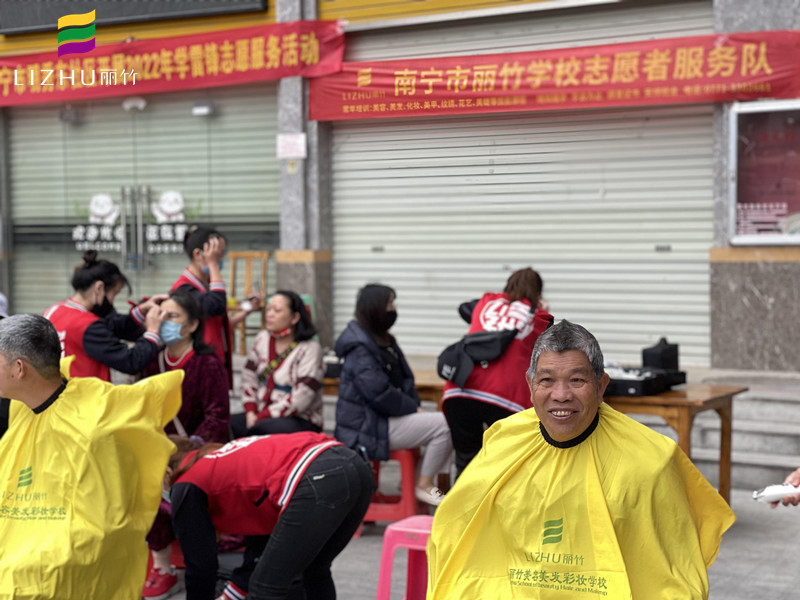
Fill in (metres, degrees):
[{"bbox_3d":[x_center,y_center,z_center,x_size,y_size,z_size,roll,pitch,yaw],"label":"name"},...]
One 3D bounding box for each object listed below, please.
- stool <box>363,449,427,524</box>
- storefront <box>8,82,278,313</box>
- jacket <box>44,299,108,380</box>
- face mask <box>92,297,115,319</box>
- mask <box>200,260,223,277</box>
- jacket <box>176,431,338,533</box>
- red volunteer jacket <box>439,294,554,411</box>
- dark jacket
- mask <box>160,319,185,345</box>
[{"bbox_3d":[-0.050,0.981,7.749,0.340,0.460,0.340,0,2,12],"label":"stool"},{"bbox_3d":[-2.435,-0.832,13.653,3.200,2.500,0.250,1,3,32],"label":"storefront"},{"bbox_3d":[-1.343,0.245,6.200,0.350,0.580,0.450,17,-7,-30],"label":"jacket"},{"bbox_3d":[-1.255,0.030,6.250,0.080,0.115,0.140,25,-6,-18],"label":"face mask"},{"bbox_3d":[-1.030,-0.189,8.100,0.080,0.115,0.140,16,6,14],"label":"mask"},{"bbox_3d":[-0.497,0.642,5.200,0.560,0.340,0.420,-11,-4,35],"label":"jacket"},{"bbox_3d":[0.484,0.251,7.200,0.480,0.570,0.360,1,-23,20],"label":"red volunteer jacket"},{"bbox_3d":[-0.123,0.479,7.750,0.410,0.690,0.480,5,3,11],"label":"dark jacket"},{"bbox_3d":[-1.000,0.147,6.500,0.080,0.115,0.140,18,-11,-43],"label":"mask"}]

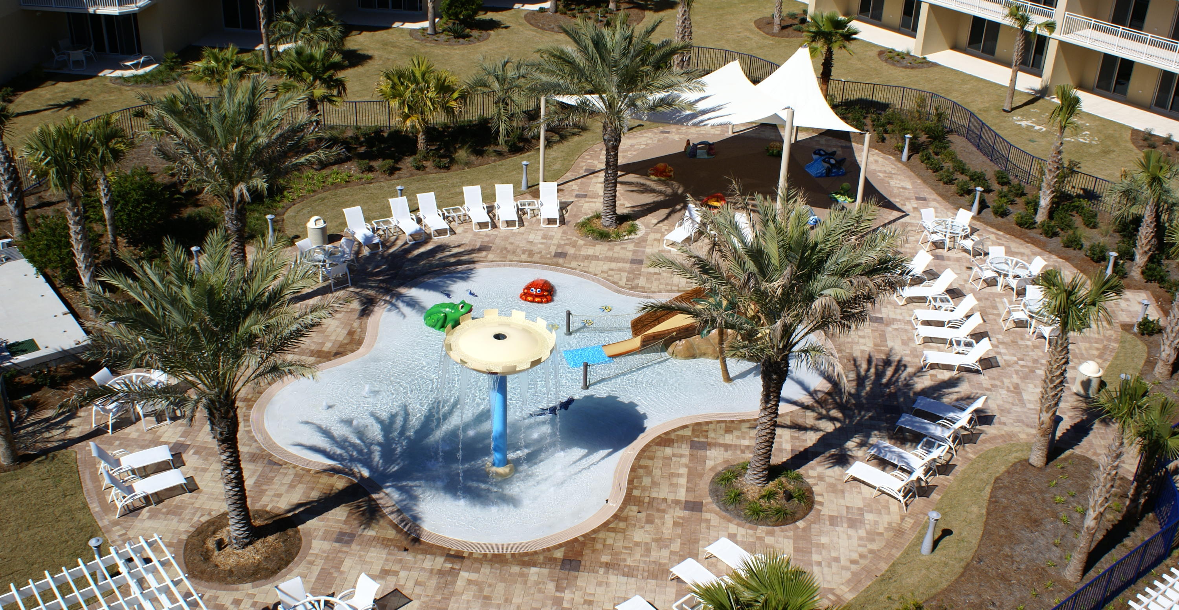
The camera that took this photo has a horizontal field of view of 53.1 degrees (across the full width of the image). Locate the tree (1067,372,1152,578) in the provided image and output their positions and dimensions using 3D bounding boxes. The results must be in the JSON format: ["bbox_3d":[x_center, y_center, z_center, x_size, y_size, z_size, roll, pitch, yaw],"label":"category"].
[{"bbox_3d":[10.284,3.632,23.946,1.300,4.850,1.300,2,27,0],"label":"tree"}]

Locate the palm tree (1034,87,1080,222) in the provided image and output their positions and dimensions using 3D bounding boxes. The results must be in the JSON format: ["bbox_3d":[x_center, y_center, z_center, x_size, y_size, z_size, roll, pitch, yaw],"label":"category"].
[{"bbox_3d":[16.332,-5.204,41.386,1.350,4.950,1.350,2,27,-1],"label":"palm tree"}]

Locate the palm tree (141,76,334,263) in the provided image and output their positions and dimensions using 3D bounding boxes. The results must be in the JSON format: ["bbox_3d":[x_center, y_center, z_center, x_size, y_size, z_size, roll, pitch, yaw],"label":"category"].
[{"bbox_3d":[-9.774,-2.646,32.971,5.400,7.200,5.400,1,29,0],"label":"palm tree"}]

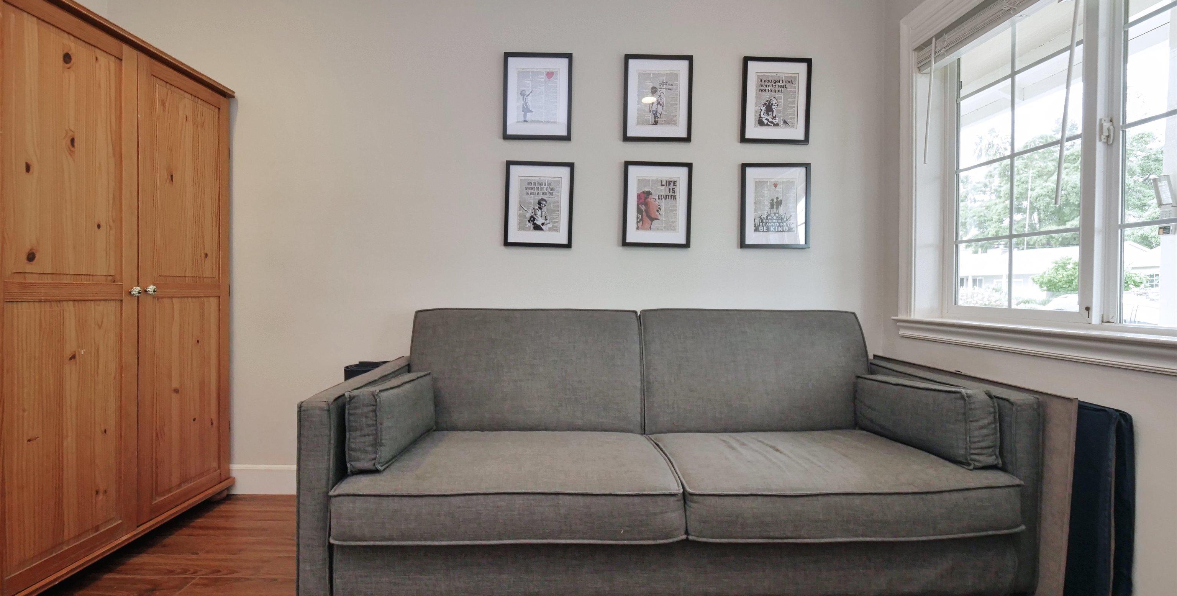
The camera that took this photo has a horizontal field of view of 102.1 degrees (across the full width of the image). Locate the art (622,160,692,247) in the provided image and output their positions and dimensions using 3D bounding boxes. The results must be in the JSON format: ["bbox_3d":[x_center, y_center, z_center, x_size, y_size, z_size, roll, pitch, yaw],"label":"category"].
[{"bbox_3d":[0.303,-0.406,2.089,0.298,0.375,0.022,2,1,-1],"label":"art"}]

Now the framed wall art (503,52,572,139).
[{"bbox_3d":[-0.219,-0.874,2.075,0.298,0.375,0.022,1,1,-1],"label":"framed wall art"}]

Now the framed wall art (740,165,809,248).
[{"bbox_3d":[0.822,-0.403,2.095,0.298,0.375,0.022,0,1,-1],"label":"framed wall art"}]

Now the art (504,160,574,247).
[{"bbox_3d":[-0.213,-0.406,2.083,0.298,0.375,0.022,2,1,-1],"label":"art"}]

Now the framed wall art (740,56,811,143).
[{"bbox_3d":[0.819,-0.860,2.088,0.298,0.375,0.022,2,1,-1],"label":"framed wall art"}]

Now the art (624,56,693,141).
[{"bbox_3d":[0.304,-0.867,2.082,0.298,0.375,0.022,1,1,-1],"label":"art"}]

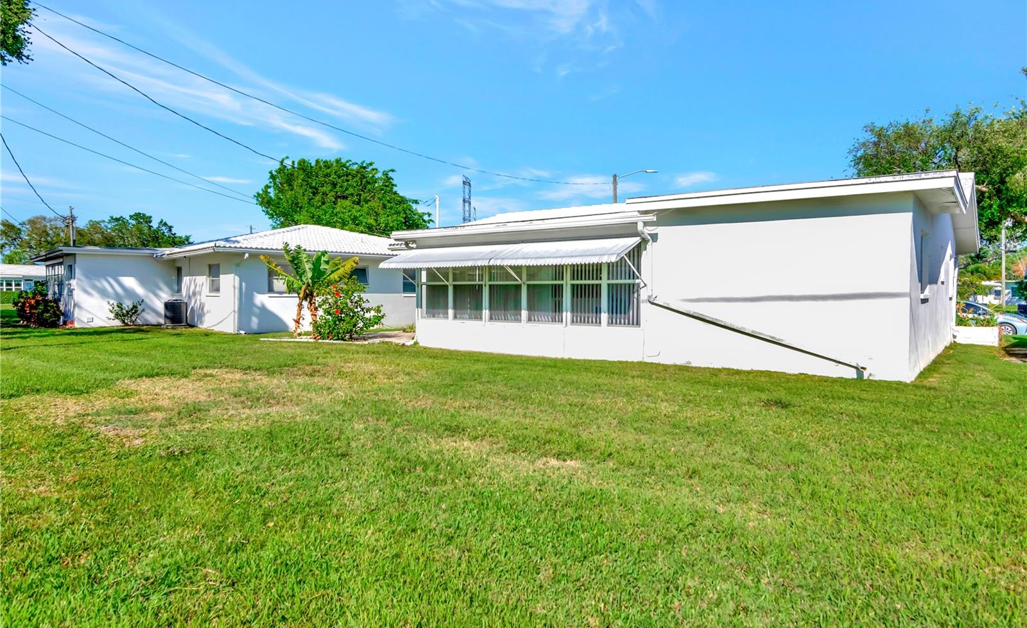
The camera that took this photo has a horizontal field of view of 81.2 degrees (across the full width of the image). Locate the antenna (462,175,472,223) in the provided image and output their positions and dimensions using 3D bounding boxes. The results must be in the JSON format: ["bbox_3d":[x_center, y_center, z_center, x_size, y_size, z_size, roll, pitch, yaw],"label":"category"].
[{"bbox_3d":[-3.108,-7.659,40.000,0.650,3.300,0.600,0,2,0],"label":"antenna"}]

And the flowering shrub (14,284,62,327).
[{"bbox_3d":[-16.511,-0.279,20.800,1.500,1.500,1.500,0,2,0],"label":"flowering shrub"}]

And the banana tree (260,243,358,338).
[{"bbox_3d":[-5.831,-0.664,17.100,2.650,2.650,2.200,0,2,0],"label":"banana tree"}]

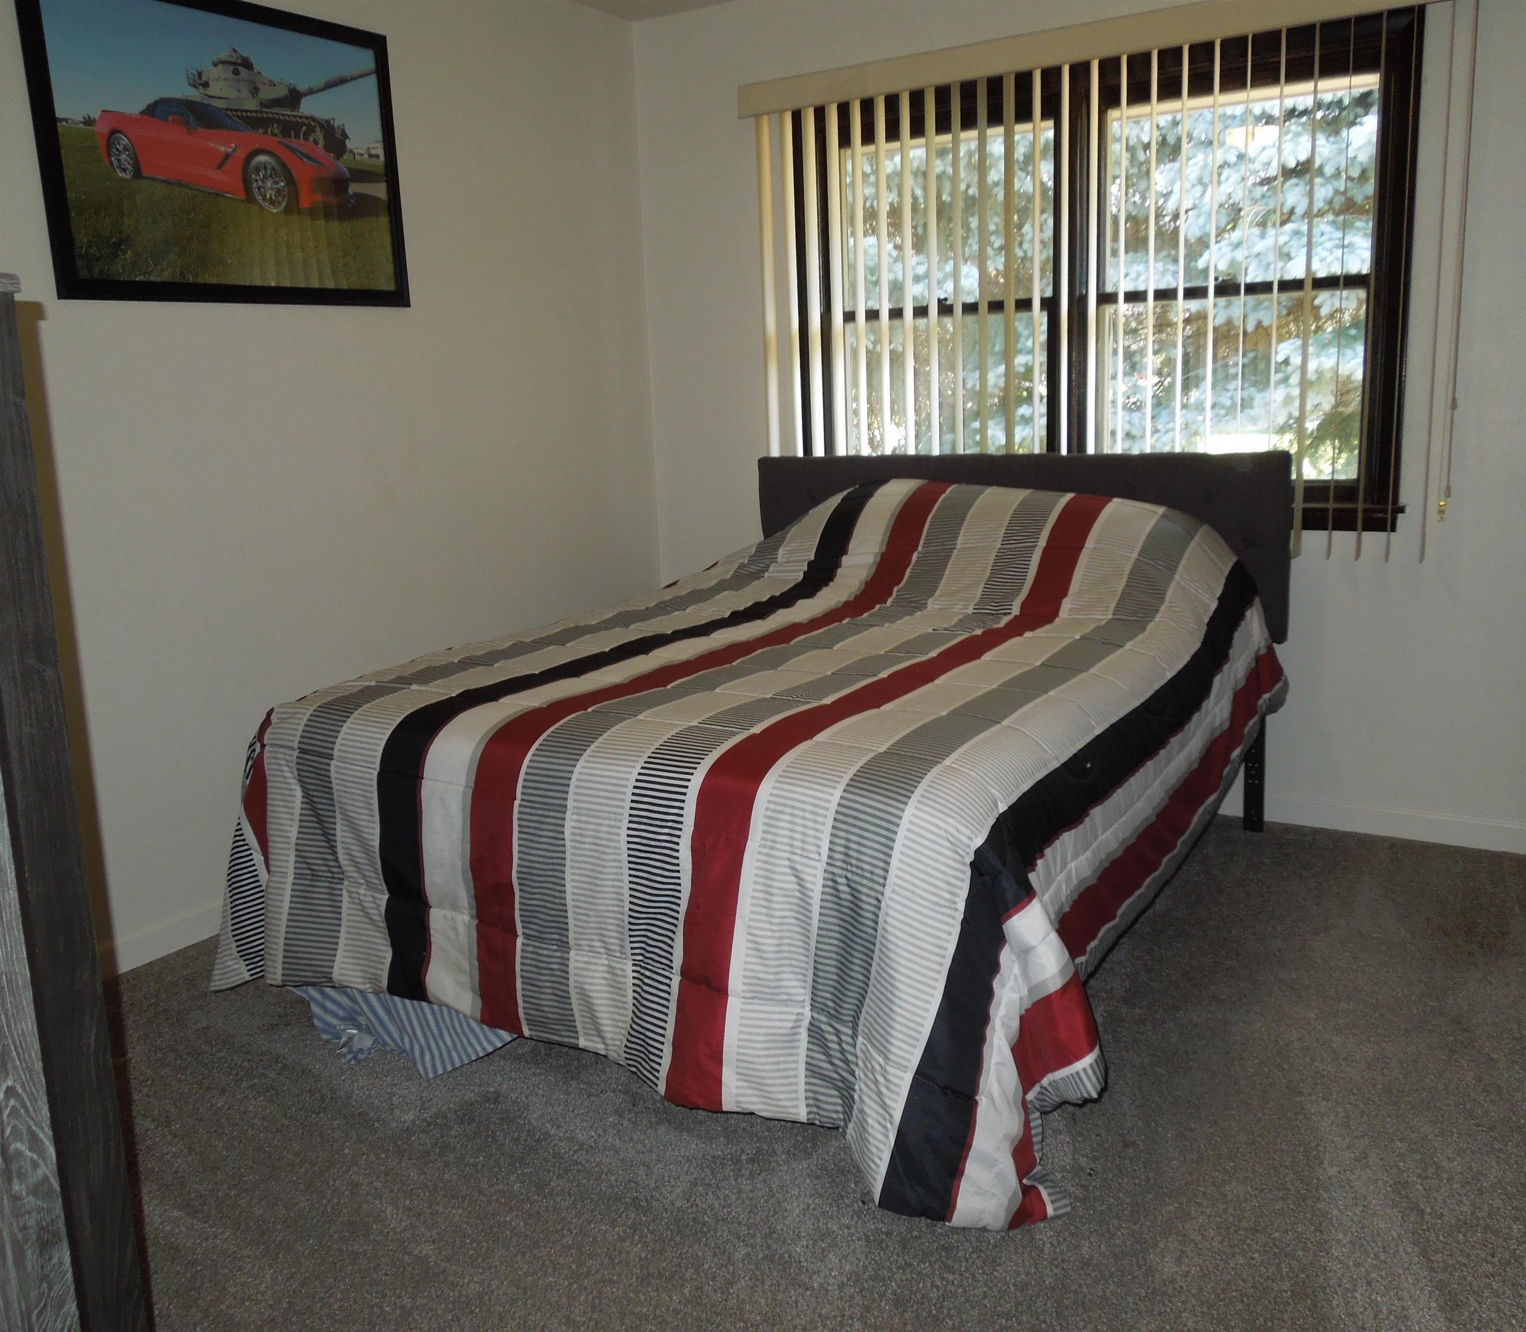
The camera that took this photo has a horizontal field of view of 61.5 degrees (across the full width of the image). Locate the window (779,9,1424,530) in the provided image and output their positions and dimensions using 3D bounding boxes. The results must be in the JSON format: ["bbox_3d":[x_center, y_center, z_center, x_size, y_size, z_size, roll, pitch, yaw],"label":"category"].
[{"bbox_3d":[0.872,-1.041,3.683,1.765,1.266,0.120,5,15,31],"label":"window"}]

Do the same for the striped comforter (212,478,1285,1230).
[{"bbox_3d":[0.086,0.124,3.048,1.850,0.985,1.940,5,15,31],"label":"striped comforter"}]

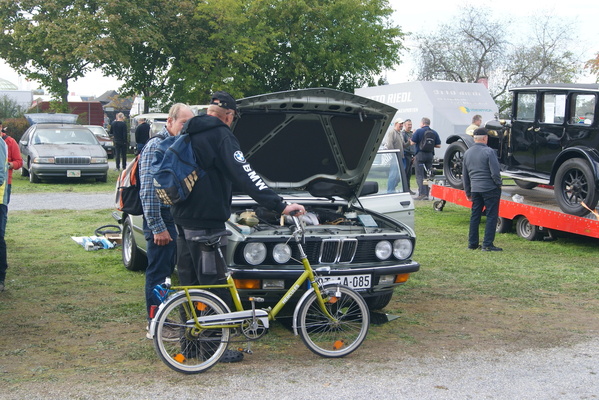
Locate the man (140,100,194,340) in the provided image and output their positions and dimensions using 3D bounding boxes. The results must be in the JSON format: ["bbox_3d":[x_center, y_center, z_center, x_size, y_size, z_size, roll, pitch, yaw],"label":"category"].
[{"bbox_3d":[-0.985,0.144,5.550,0.450,1.740,0.520,0,6,-9],"label":"man"}]

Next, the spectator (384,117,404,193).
[{"bbox_3d":[2.091,-0.920,16.400,0.380,1.740,0.500,4,6,24],"label":"spectator"}]

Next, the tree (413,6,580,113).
[{"bbox_3d":[9.204,-5.583,35.000,7.800,7.000,7.000,1,5,0],"label":"tree"}]

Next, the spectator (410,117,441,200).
[{"bbox_3d":[2.674,-0.870,15.900,0.540,1.770,0.380,-1,6,-20],"label":"spectator"}]

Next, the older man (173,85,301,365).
[{"bbox_3d":[-0.436,0.178,5.020,0.600,1.800,0.700,-3,7,-37],"label":"older man"}]

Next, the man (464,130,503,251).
[{"bbox_3d":[2.590,-0.134,10.600,0.550,1.730,0.360,3,6,18],"label":"man"}]

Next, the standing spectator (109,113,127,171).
[{"bbox_3d":[-5.518,-1.782,22.900,0.520,1.750,0.360,1,5,-6],"label":"standing spectator"}]

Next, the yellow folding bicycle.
[{"bbox_3d":[-0.250,0.586,4.930,1.540,1.020,0.500,0,5,-31],"label":"yellow folding bicycle"}]

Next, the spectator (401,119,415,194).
[{"bbox_3d":[2.477,-0.982,17.100,0.500,1.750,0.360,-2,6,-27],"label":"spectator"}]

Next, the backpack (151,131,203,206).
[{"bbox_3d":[-0.800,-0.207,4.930,0.310,0.450,0.220,10,-6,42],"label":"backpack"}]

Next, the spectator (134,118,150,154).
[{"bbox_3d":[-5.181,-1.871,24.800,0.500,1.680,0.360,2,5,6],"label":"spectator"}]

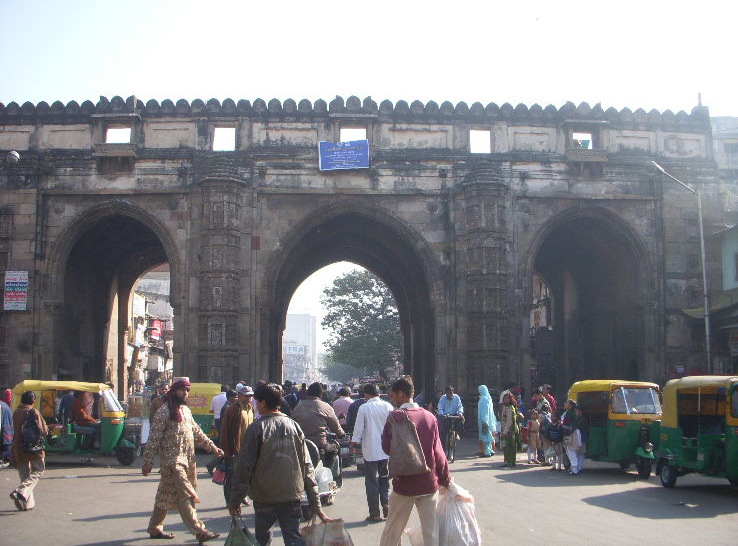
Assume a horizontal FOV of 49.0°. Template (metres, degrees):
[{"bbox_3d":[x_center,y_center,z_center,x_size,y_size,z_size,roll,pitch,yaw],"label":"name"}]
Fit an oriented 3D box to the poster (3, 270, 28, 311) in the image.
[{"bbox_3d":[-11.576,0.574,26.576,0.750,1.310,0.030,0,-8,-3],"label":"poster"}]

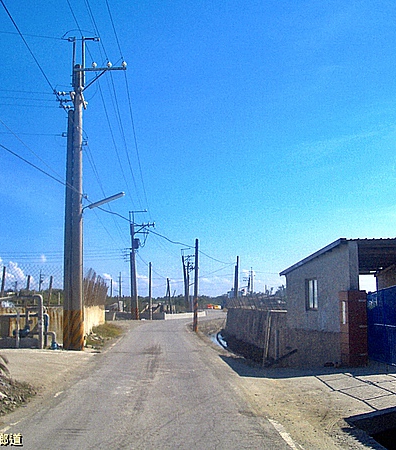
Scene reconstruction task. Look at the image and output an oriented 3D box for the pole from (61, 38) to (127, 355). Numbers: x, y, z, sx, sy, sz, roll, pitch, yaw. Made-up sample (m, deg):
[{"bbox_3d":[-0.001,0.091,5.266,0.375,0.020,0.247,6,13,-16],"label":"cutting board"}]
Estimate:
[{"bbox_3d":[-3.550,-1.265,20.841,2.100,10.955,0.650,0,-7,-3],"label":"pole"}]

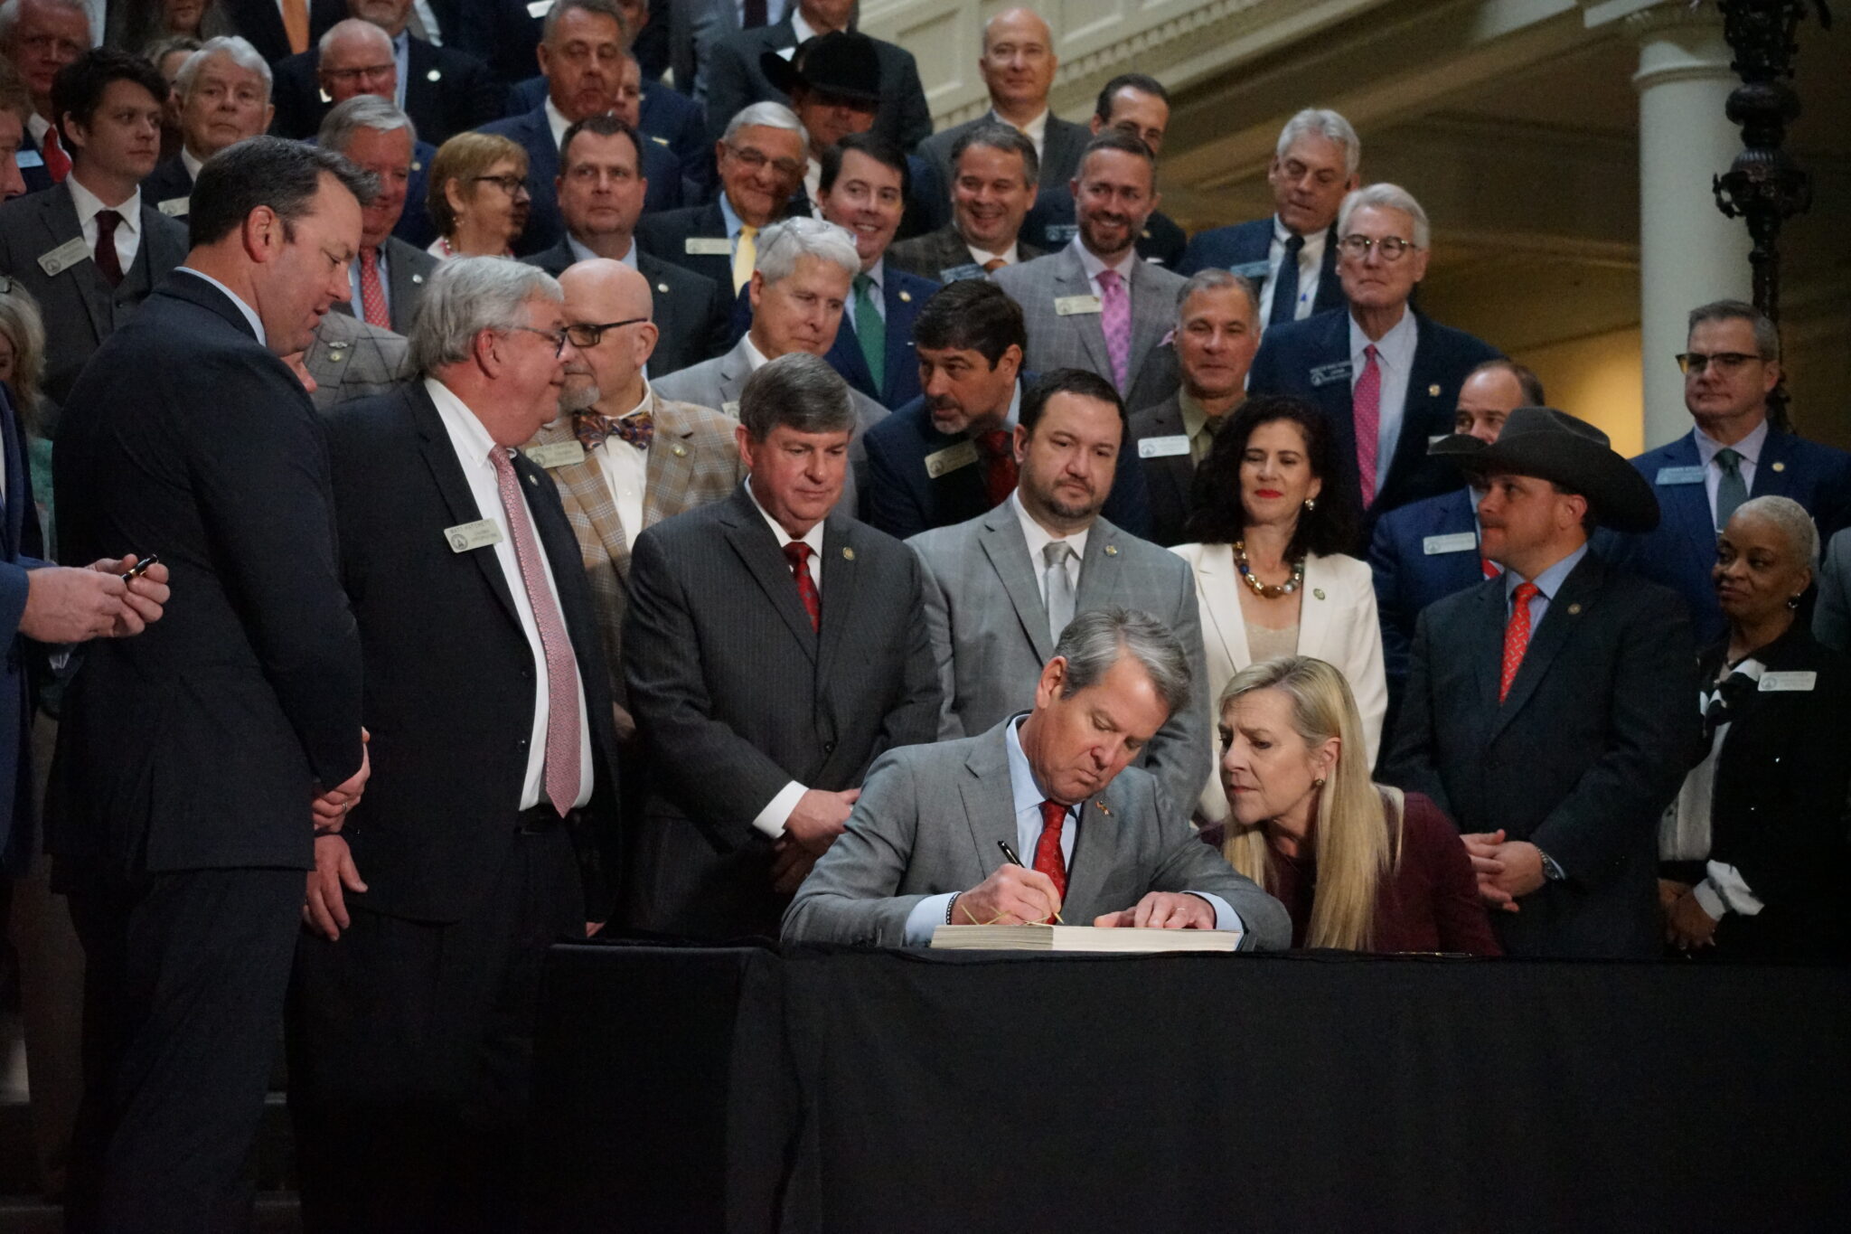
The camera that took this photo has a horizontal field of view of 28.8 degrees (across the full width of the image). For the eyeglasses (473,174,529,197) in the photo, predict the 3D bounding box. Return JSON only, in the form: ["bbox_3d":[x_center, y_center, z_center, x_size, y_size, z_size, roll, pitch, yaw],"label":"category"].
[{"bbox_3d":[-0.868,-0.867,7.220,0.138,0.042,0.138,5,-4,17],"label":"eyeglasses"}]

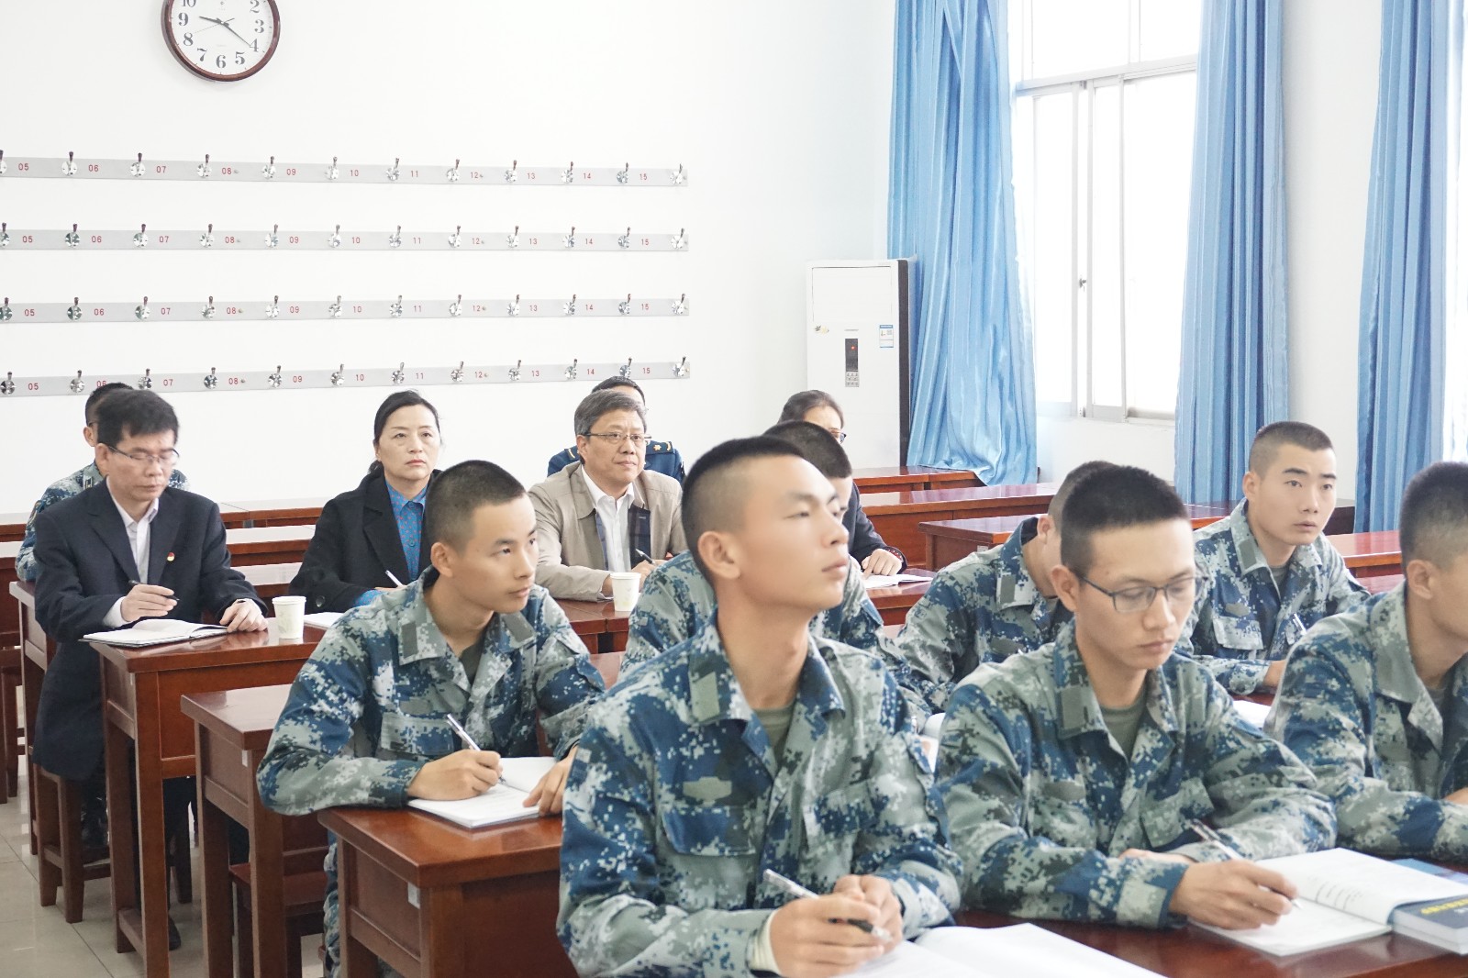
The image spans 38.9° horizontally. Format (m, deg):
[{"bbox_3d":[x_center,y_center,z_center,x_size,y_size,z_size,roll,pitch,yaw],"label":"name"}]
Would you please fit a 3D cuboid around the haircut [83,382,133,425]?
[{"bbox_3d":[-1.926,-0.263,6.422,0.170,0.140,0.200,-3,5,-29],"label":"haircut"}]

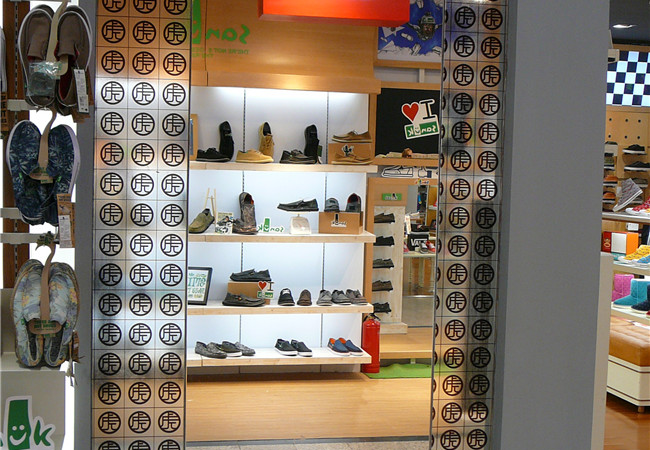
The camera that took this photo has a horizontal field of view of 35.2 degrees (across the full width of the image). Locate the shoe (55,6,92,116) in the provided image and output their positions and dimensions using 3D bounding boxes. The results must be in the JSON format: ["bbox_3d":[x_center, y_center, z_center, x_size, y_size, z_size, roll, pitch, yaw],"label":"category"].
[{"bbox_3d":[-0.717,-0.473,2.930,0.102,0.285,0.105,4,4,2],"label":"shoe"}]

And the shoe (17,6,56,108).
[{"bbox_3d":[-0.820,-0.477,2.930,0.102,0.285,0.105,-3,5,-23],"label":"shoe"}]

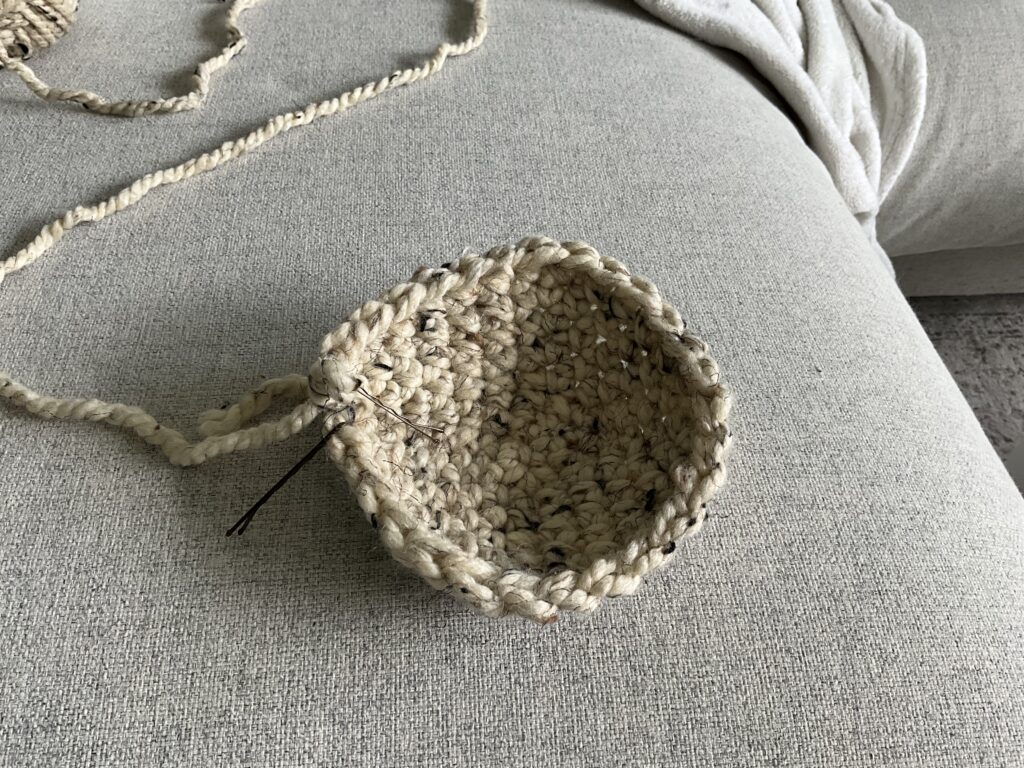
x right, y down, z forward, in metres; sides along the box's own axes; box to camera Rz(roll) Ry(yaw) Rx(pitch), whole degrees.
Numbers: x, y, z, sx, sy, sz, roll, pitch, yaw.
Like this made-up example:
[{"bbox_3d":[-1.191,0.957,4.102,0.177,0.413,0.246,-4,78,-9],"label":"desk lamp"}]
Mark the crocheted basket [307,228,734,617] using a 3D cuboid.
[{"bbox_3d":[0.002,0.015,0.265,0.120,0.054,0.128,4,50,0],"label":"crocheted basket"}]

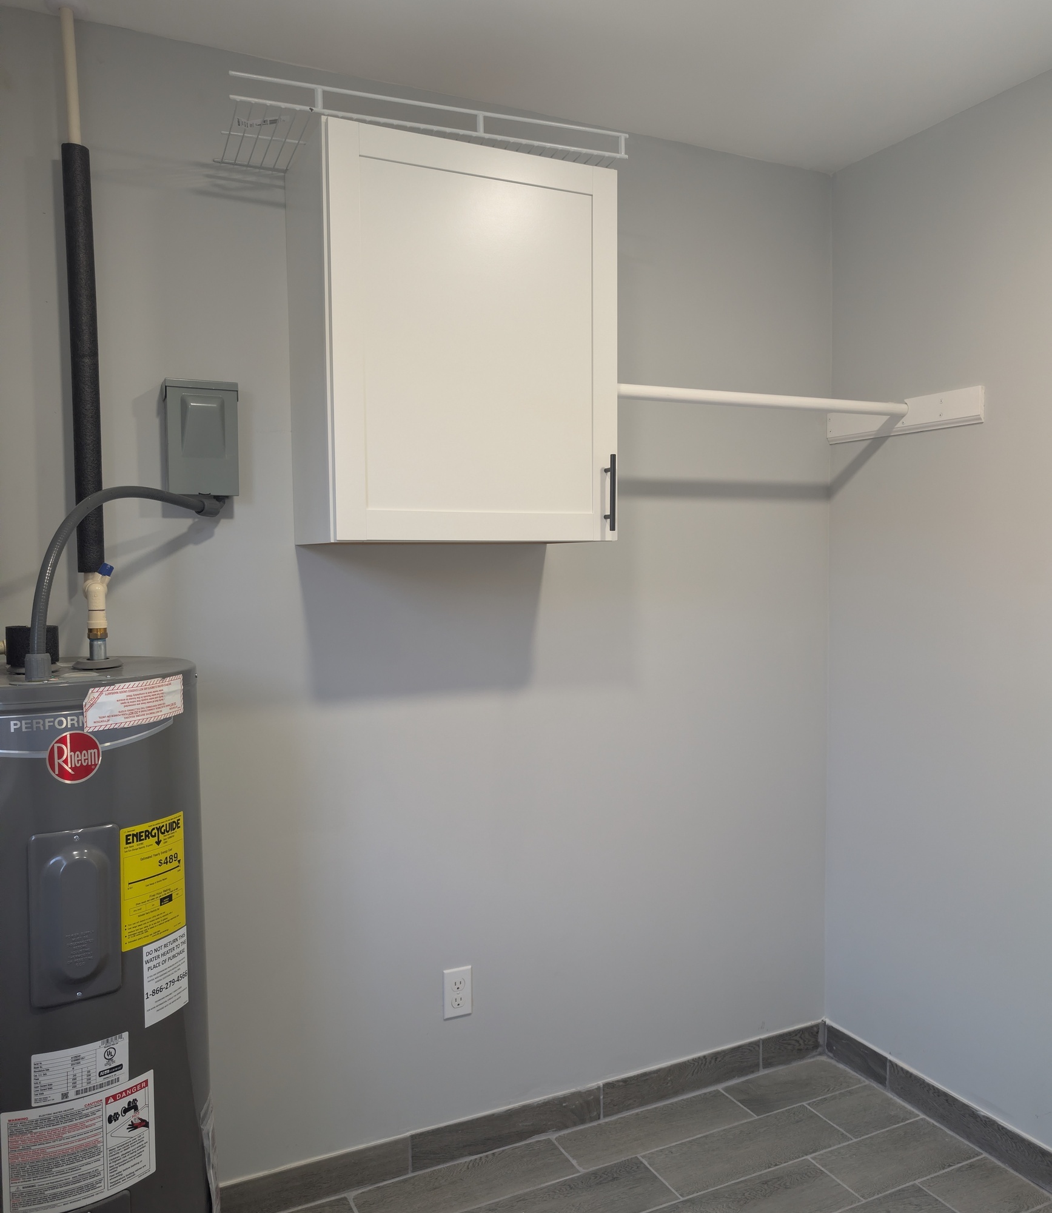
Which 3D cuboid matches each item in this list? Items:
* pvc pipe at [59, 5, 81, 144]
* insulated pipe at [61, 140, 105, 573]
[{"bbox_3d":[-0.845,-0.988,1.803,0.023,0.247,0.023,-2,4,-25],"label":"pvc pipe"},{"bbox_3d":[-0.836,-0.465,1.834,0.048,0.795,0.048,-2,4,-25],"label":"insulated pipe"}]

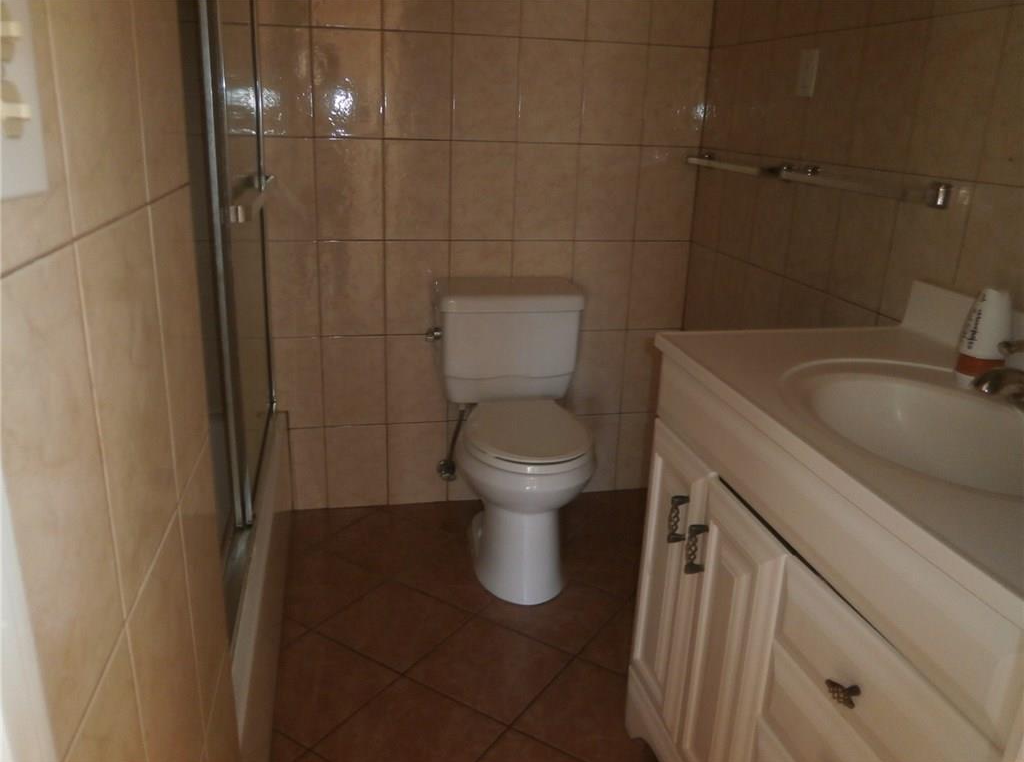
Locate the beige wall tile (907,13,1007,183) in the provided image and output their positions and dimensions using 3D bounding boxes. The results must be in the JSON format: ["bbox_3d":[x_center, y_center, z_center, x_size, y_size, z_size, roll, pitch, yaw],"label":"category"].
[{"bbox_3d":[0.837,-0.538,1.449,0.010,0.300,0.200,-2,19,-12],"label":"beige wall tile"}]

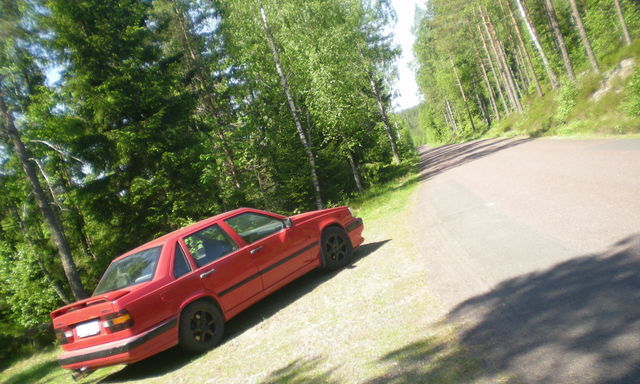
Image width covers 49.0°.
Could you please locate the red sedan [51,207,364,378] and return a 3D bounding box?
[{"bbox_3d":[-1.314,1.047,9.691,1.770,1.390,4.660,-19,4,42],"label":"red sedan"}]

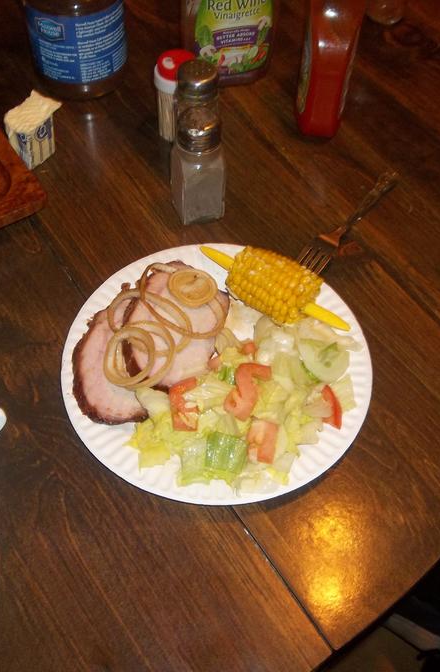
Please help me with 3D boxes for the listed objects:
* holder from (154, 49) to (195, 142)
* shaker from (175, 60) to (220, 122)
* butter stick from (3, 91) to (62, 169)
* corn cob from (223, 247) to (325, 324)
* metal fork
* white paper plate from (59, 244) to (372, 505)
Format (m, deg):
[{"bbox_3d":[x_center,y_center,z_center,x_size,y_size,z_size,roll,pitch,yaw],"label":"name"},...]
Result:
[{"bbox_3d":[-0.041,-0.223,0.658,0.038,0.082,0.038,3,55,0],"label":"holder"},{"bbox_3d":[-0.020,-0.198,0.631,0.038,0.098,0.038,-11,56,-10],"label":"shaker"},{"bbox_3d":[-0.174,-0.191,0.653,0.036,0.043,0.042,33,60,19],"label":"butter stick"},{"bbox_3d":[0.041,-0.039,0.542,0.067,0.047,0.047,32,59,24],"label":"corn cob"},{"bbox_3d":[0.111,-0.099,0.611,0.025,0.020,0.185,32,54,19],"label":"metal fork"},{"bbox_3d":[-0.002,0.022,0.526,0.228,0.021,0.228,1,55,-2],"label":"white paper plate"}]

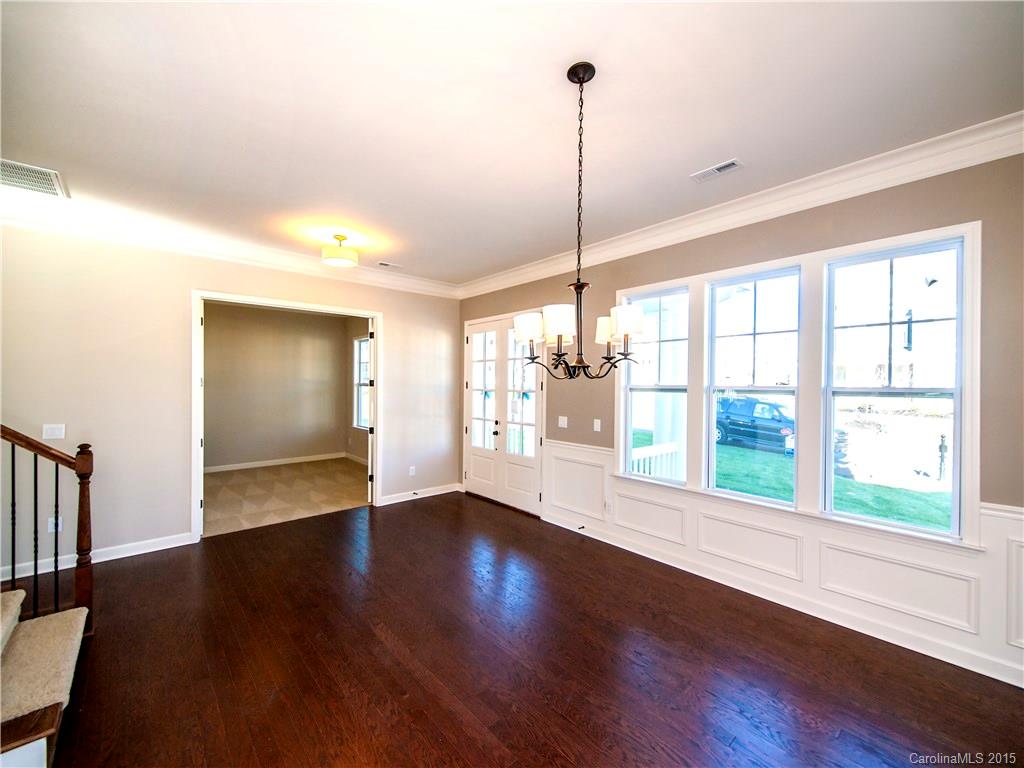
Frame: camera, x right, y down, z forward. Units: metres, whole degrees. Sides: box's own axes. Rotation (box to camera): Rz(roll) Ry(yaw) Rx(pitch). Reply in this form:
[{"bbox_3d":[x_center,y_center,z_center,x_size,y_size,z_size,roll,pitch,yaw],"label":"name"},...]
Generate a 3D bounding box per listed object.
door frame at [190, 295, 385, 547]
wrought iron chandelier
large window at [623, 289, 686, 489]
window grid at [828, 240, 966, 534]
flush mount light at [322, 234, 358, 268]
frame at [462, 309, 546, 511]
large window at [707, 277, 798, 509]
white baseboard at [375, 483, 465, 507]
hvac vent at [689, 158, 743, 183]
[{"bbox_3d":[-2.475,0.332,4.780,1.960,2.500,0.150,0,0,-41],"label":"door frame"},{"bbox_3d":[0.312,-0.725,1.900,0.600,1.400,0.600,0,0,0],"label":"wrought iron chandelier"},{"bbox_3d":[1.350,0.015,3.911,0.090,1.750,0.645,0,0,-41],"label":"large window"},{"bbox_3d":[2.426,0.029,2.670,0.090,1.750,0.645,0,0,-41],"label":"window grid"},{"bbox_3d":[-1.689,-1.329,4.071,0.355,0.235,0.355,0,0,-41],"label":"flush mount light"},{"bbox_3d":[-0.151,0.369,5.611,0.070,2.440,1.580,0,0,-41],"label":"frame"},{"bbox_3d":[1.892,0.021,3.286,0.090,1.750,0.645,0,0,-41],"label":"large window"},{"bbox_3d":[-1.206,1.548,5.809,1.270,0.092,0.020,0,0,-41],"label":"white baseboard"},{"bbox_3d":[1.366,-1.413,2.760,0.137,0.020,0.300,0,0,-41],"label":"hvac vent"}]

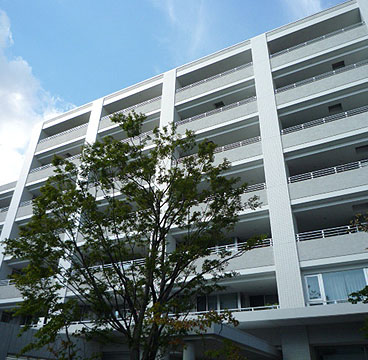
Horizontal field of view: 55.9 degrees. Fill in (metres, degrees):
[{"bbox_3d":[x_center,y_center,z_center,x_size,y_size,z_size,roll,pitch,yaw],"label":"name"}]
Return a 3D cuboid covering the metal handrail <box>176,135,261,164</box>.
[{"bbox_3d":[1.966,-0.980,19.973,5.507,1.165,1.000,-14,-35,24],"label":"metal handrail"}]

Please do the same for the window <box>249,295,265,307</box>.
[{"bbox_3d":[3.497,5.847,16.463,0.693,0.700,0.100,-14,-35,24],"label":"window"}]

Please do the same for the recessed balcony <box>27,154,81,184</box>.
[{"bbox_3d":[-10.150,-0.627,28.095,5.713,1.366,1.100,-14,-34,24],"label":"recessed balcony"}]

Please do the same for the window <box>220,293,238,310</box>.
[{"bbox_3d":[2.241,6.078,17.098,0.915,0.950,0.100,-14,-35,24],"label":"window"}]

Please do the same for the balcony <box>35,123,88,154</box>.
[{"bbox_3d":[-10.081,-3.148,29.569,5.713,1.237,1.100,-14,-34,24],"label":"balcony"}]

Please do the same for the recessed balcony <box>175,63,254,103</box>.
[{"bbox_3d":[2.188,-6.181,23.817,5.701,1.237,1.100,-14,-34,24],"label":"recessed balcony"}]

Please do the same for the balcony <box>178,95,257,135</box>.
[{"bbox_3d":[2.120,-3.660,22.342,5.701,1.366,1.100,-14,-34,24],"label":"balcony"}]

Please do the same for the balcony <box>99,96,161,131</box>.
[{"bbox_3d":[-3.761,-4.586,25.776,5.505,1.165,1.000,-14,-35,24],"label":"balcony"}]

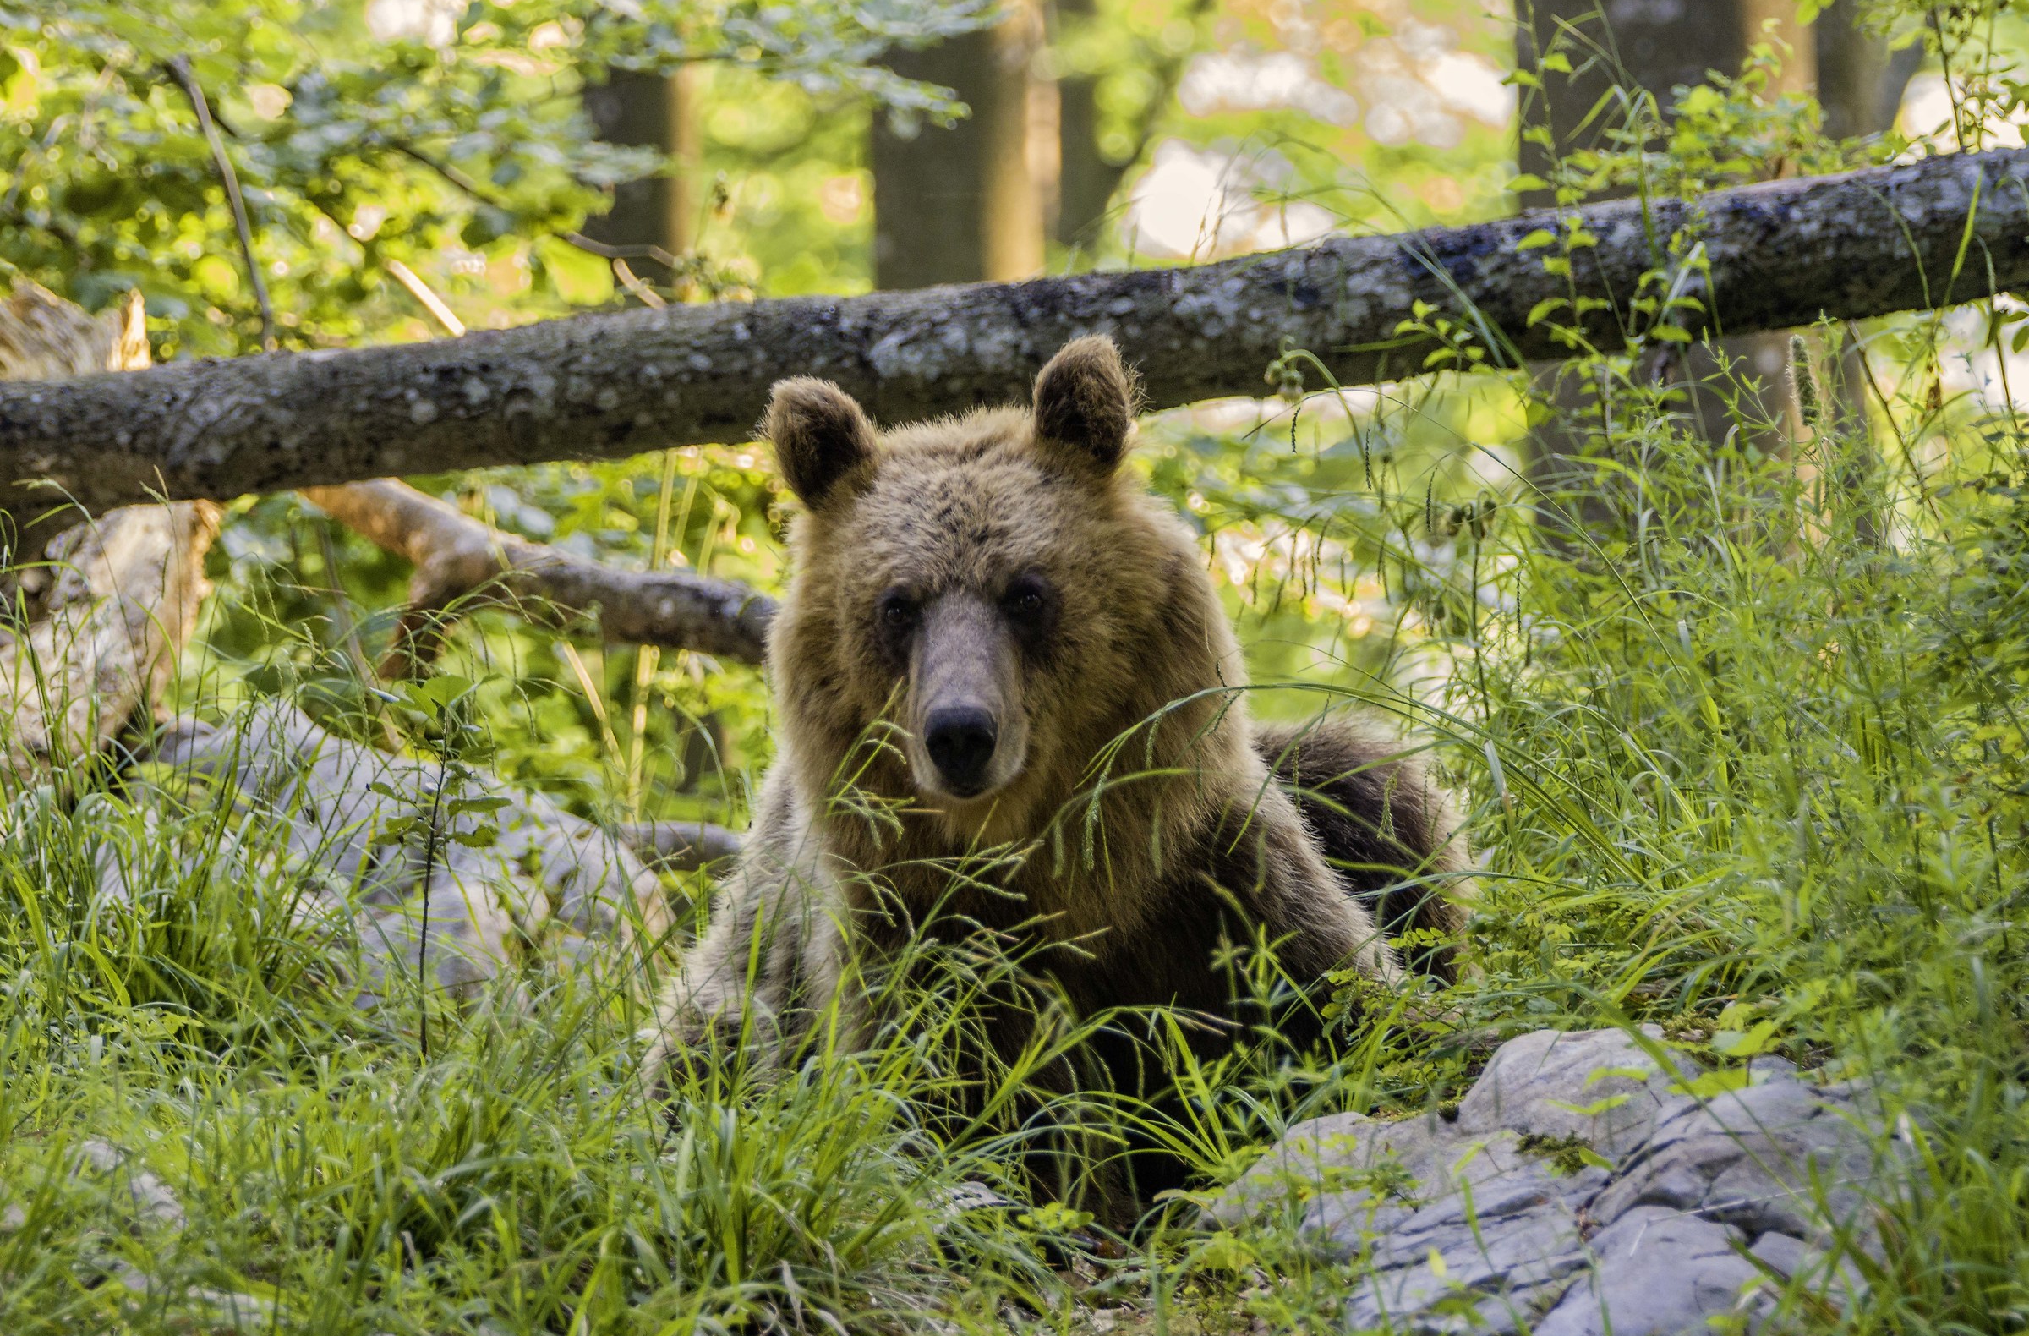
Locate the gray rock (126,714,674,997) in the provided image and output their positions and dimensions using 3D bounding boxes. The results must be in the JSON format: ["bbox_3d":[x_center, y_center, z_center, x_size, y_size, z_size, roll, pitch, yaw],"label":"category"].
[{"bbox_3d":[-0.573,0.178,19.600,0.500,0.290,0.400,0,2,-6],"label":"gray rock"}]

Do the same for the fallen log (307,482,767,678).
[{"bbox_3d":[-0.429,-0.088,19.900,0.530,0.150,0.120,17,1,-6],"label":"fallen log"}]

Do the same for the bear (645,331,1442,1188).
[{"bbox_3d":[0.049,0.058,16.100,0.580,0.640,1.050,1,3,11],"label":"bear"}]

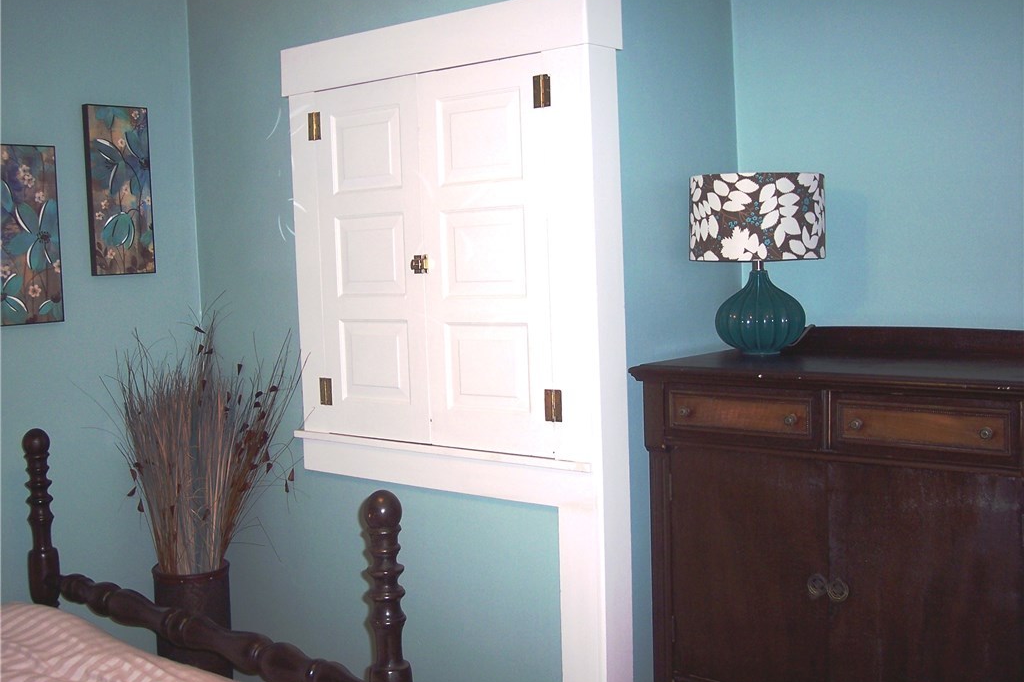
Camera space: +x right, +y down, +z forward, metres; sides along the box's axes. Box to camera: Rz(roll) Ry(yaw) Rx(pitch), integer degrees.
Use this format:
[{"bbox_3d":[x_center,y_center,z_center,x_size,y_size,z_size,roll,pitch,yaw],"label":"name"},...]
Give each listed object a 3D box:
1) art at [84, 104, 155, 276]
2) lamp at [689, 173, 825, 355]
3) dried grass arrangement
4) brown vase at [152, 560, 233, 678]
[{"bbox_3d":[-1.167,-0.446,3.435,0.030,0.495,0.196,2,6,39],"label":"art"},{"bbox_3d":[0.634,-0.191,2.964,0.336,0.447,0.336,2,6,39],"label":"lamp"},{"bbox_3d":[-0.890,0.308,3.360,0.540,0.788,0.480,-3,4,-16],"label":"dried grass arrangement"},{"bbox_3d":[-0.931,0.957,3.397,0.222,0.590,0.222,2,6,39],"label":"brown vase"}]

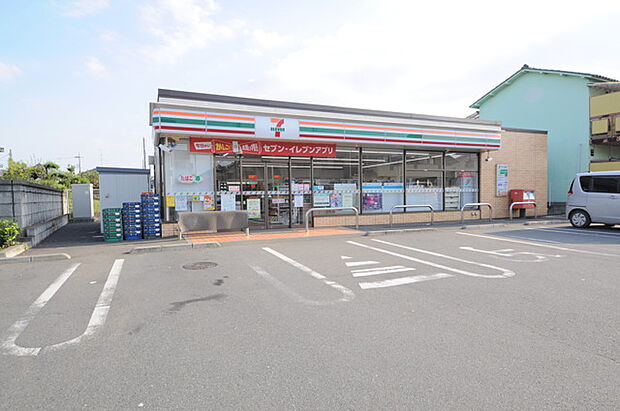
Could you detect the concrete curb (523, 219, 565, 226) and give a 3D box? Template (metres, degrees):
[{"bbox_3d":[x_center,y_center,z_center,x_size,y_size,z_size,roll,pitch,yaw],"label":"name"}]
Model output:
[{"bbox_3d":[8.630,0.585,13.237,2.370,0.100,0.160,-2,3,-24],"label":"concrete curb"}]

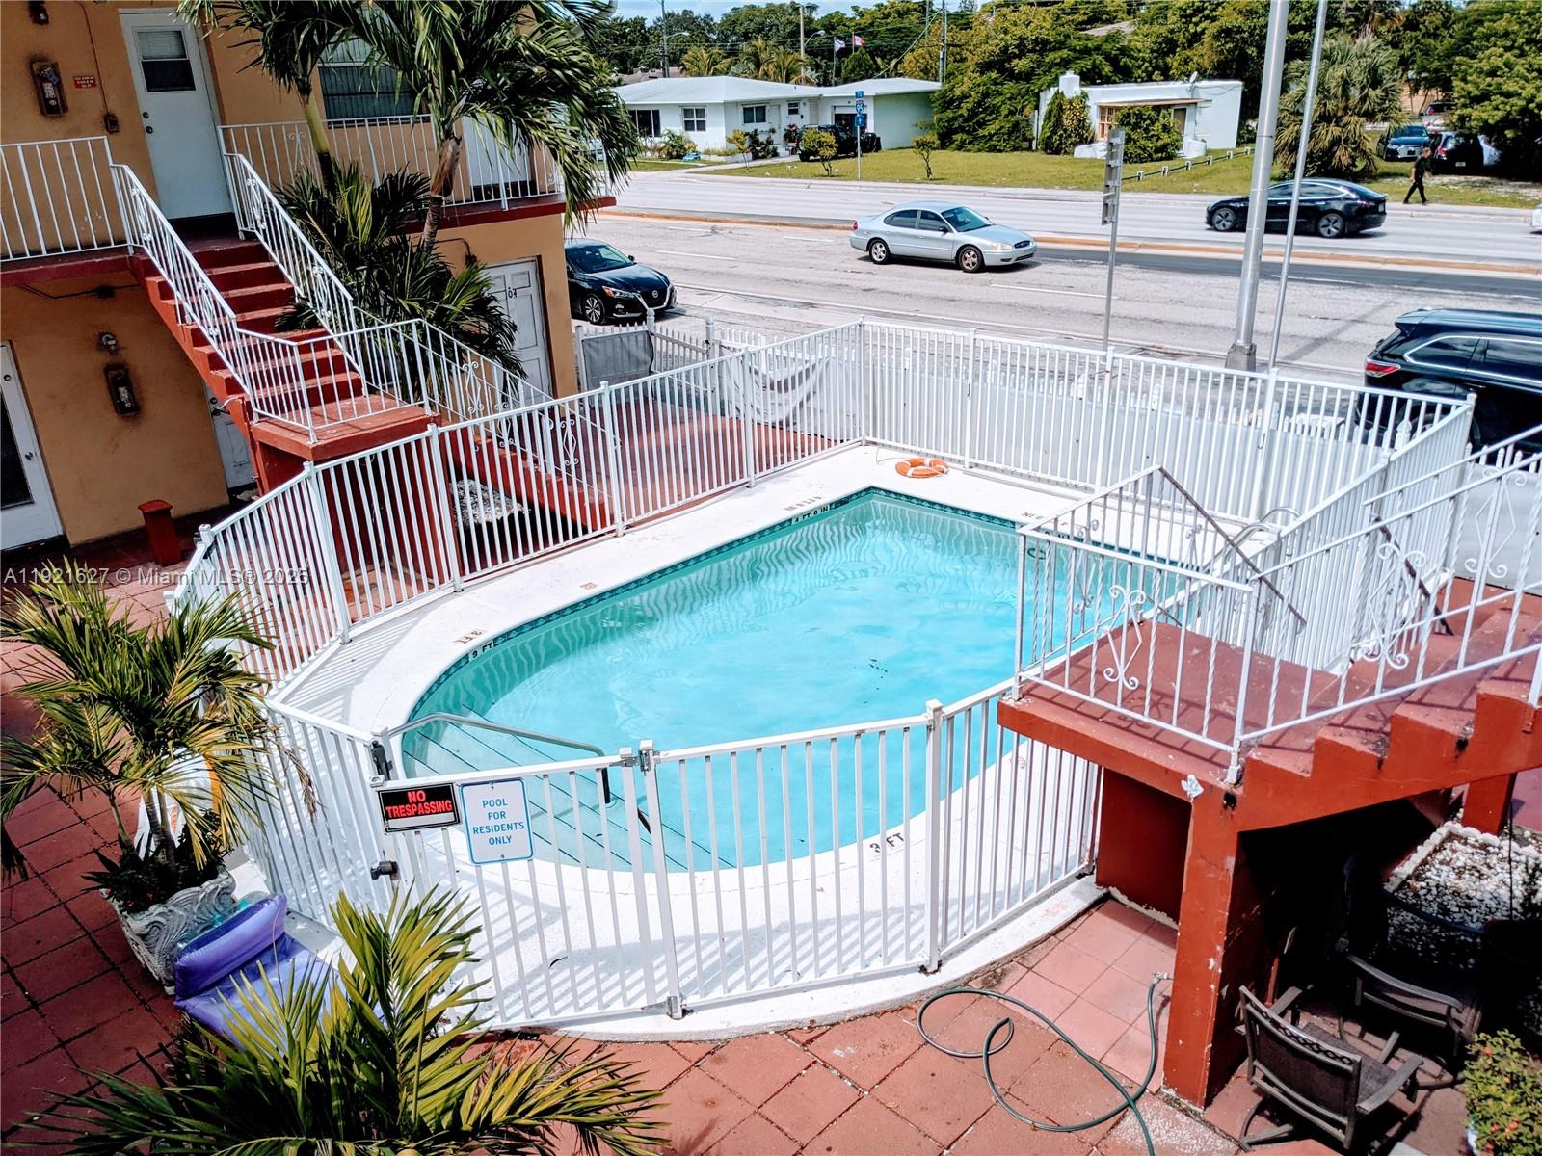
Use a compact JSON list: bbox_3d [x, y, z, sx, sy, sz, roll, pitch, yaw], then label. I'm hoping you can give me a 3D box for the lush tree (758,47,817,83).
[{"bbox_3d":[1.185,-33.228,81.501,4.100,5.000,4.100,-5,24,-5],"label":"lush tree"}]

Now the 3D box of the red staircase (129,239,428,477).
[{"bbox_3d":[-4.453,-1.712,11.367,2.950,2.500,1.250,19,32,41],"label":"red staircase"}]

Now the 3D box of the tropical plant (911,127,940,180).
[{"bbox_3d":[6.376,-17.184,48.699,1.250,2.000,1.250,1,23,7],"label":"tropical plant"}]

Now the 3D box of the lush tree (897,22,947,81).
[{"bbox_3d":[10.137,-33.724,80.647,3.800,7.200,3.800,0,23,7],"label":"lush tree"}]

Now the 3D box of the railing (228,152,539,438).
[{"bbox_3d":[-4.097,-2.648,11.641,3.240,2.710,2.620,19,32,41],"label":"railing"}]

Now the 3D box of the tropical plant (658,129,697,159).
[{"bbox_3d":[-5.309,-24.164,66.767,2.100,1.600,1.600,-4,23,-3],"label":"tropical plant"}]

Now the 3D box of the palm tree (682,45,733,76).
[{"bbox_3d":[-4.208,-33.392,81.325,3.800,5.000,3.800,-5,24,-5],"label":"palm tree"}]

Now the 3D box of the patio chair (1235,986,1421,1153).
[{"bbox_3d":[2.273,2.033,4.921,0.670,0.950,0.620,-18,27,-33],"label":"patio chair"}]

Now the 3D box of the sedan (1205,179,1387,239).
[{"bbox_3d":[14.379,-10.252,32.949,4.690,1.440,1.850,18,31,39],"label":"sedan"}]

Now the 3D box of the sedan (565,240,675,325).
[{"bbox_3d":[-4.059,-6.610,26.450,1.850,1.445,4.900,-22,30,-38],"label":"sedan"}]

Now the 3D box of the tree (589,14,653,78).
[{"bbox_3d":[-11.627,-40.590,96.139,5.600,8.200,5.600,-5,24,-5],"label":"tree"}]

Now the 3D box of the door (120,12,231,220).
[{"bbox_3d":[-6.243,-4.867,12.691,0.090,2.020,0.790,19,32,41],"label":"door"}]

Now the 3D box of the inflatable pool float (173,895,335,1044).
[{"bbox_3d":[-2.680,2.217,6.452,1.250,0.380,0.700,15,29,36],"label":"inflatable pool float"}]

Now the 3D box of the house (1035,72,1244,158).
[{"bbox_3d":[17.312,-22.705,58.709,9.300,3.300,8.800,-3,23,0],"label":"house"}]

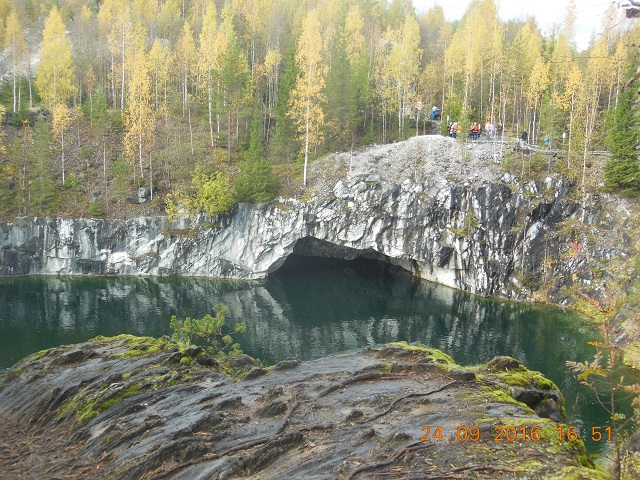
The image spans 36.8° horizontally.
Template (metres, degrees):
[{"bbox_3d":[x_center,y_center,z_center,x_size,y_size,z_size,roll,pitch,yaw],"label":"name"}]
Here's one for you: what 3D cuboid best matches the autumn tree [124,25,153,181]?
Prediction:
[{"bbox_3d":[-17.080,-12.940,90.500,2.640,14.540,2.560,-1,9,-11],"label":"autumn tree"}]

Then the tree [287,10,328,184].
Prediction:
[{"bbox_3d":[-1.160,-13.190,89.020,3.520,16.300,3.410,1,9,-1],"label":"tree"}]

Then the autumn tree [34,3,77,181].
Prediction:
[{"bbox_3d":[-25.470,-13.820,92.570,4.040,17.140,3.920,-2,9,-15],"label":"autumn tree"}]

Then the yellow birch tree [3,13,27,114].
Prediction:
[{"bbox_3d":[-31.820,-18.550,100.460,2.300,10.690,2.230,-2,9,-17],"label":"yellow birch tree"}]

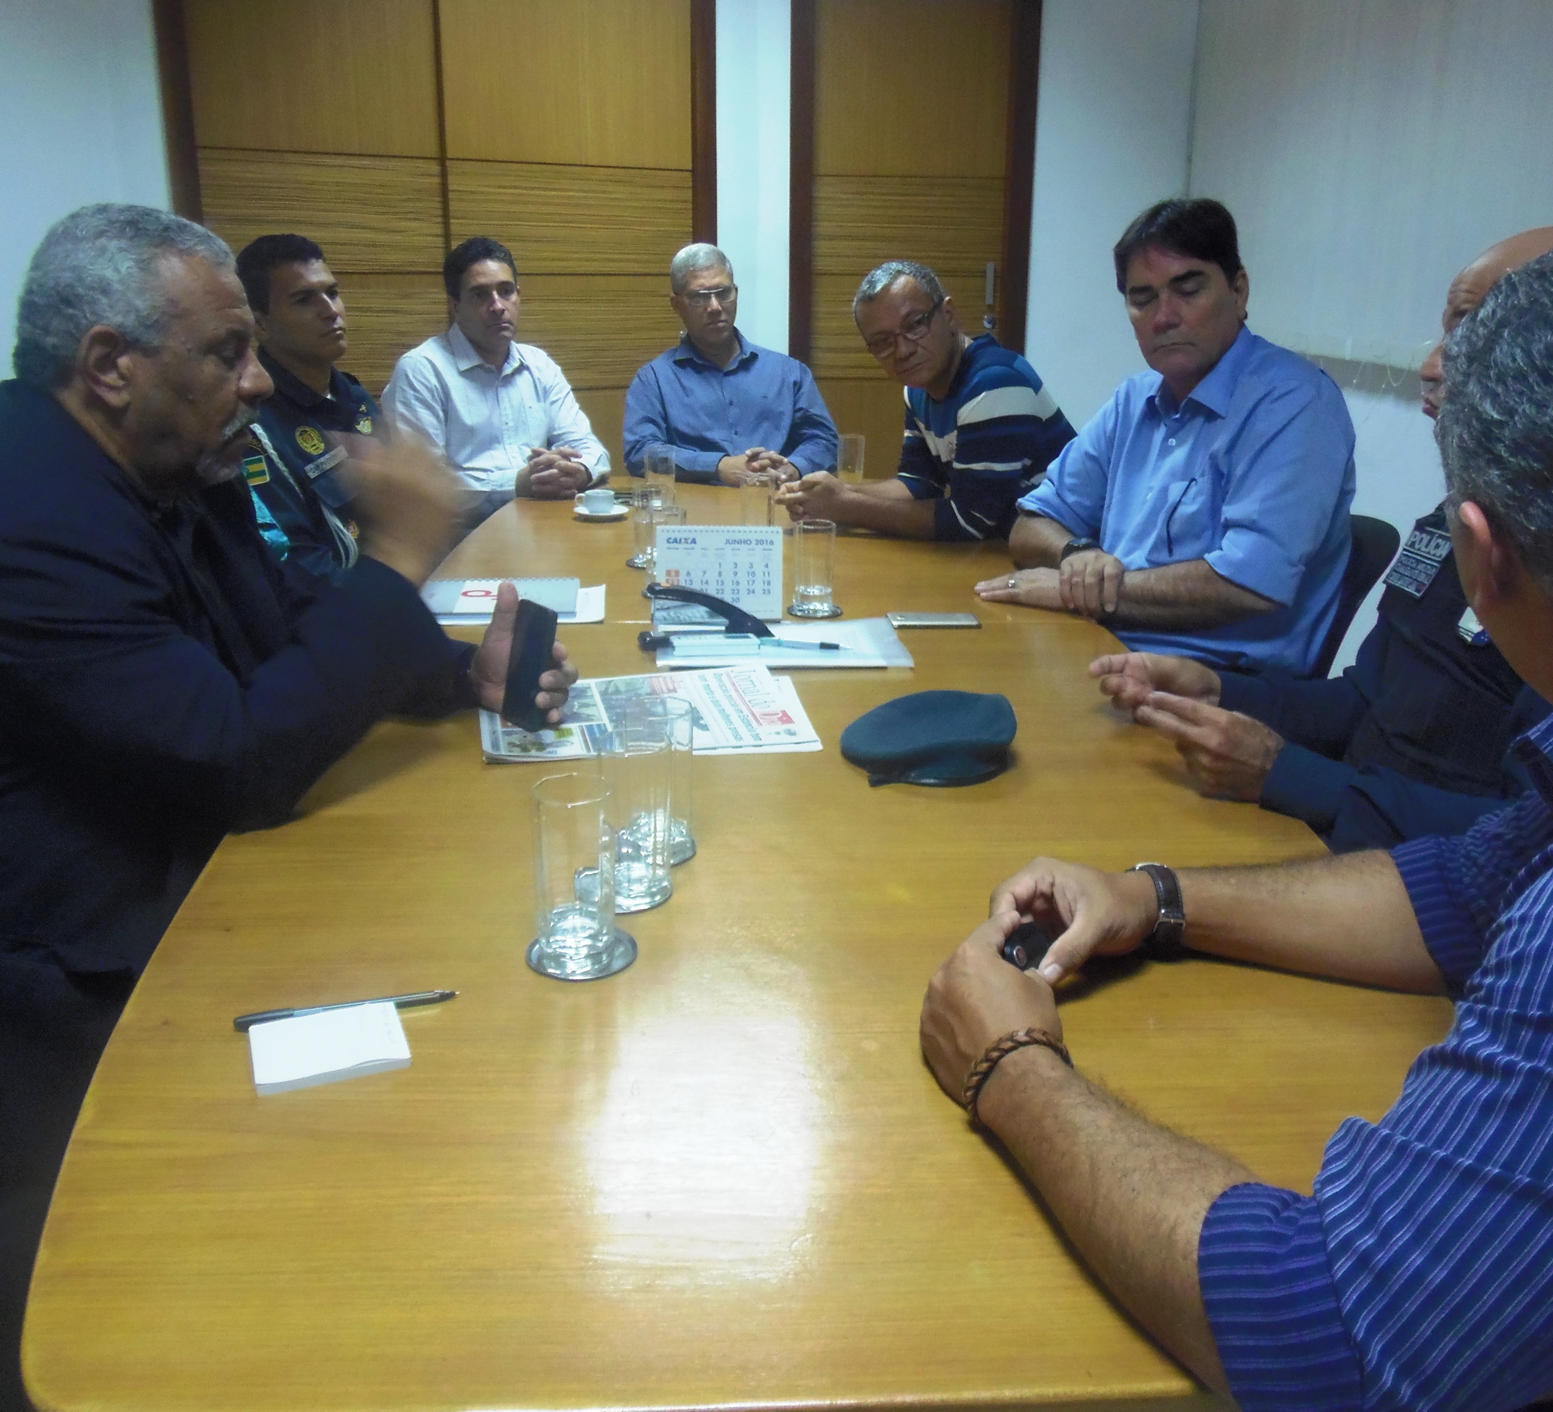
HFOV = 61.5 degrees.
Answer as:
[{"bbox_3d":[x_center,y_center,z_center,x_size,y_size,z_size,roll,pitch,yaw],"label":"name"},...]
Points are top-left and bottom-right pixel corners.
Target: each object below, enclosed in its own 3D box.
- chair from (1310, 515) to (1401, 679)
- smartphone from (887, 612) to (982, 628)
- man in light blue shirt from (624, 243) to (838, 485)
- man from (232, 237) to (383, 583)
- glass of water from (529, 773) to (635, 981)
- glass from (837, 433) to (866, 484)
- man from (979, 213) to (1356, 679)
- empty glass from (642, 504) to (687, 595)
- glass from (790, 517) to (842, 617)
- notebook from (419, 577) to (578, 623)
[{"bbox_3d":[0.590,0.111,2.166,0.570,0.900,0.540,-6,19,-16],"label":"chair"},{"bbox_3d":[0.244,-0.132,2.035,0.138,0.007,0.067,0,19,-2],"label":"smartphone"},{"bbox_3d":[-0.117,-0.503,3.419,0.560,1.320,0.720,-1,19,-3],"label":"man in light blue shirt"},{"bbox_3d":[-0.878,-0.244,2.622,0.750,1.330,0.550,17,25,39],"label":"man"},{"bbox_3d":[-0.148,0.124,0.976,0.083,0.138,0.083,0,18,0],"label":"glass of water"},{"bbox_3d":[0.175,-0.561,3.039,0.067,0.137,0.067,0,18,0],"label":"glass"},{"bbox_3d":[0.621,-0.079,2.115,0.800,1.360,0.580,-13,23,-35],"label":"man"},{"bbox_3d":[-0.188,-0.266,2.221,0.067,0.138,0.067,0,19,0],"label":"empty glass"},{"bbox_3d":[0.060,-0.212,1.985,0.083,0.138,0.083,0,18,0],"label":"glass"},{"bbox_3d":[-0.465,-0.170,2.126,0.280,0.017,0.220,-1,19,-4],"label":"notebook"}]

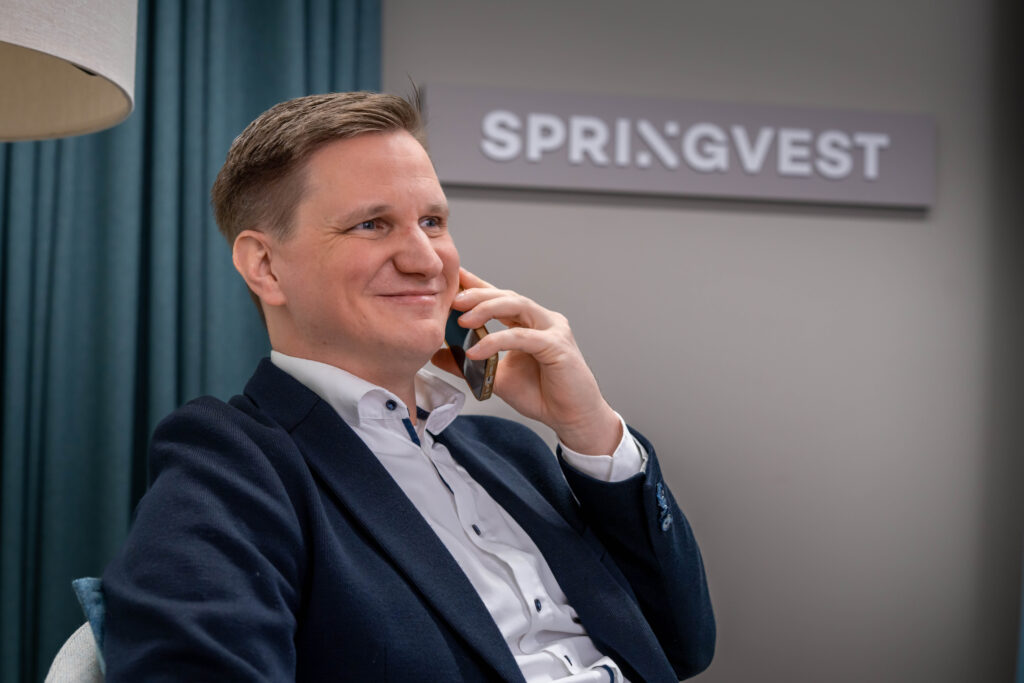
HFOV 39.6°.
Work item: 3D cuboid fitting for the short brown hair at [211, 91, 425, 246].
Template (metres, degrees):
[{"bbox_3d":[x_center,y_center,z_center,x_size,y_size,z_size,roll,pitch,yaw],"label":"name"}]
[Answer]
[{"bbox_3d":[-0.174,-0.145,1.300,0.205,0.172,0.168,-8,-2,41],"label":"short brown hair"}]

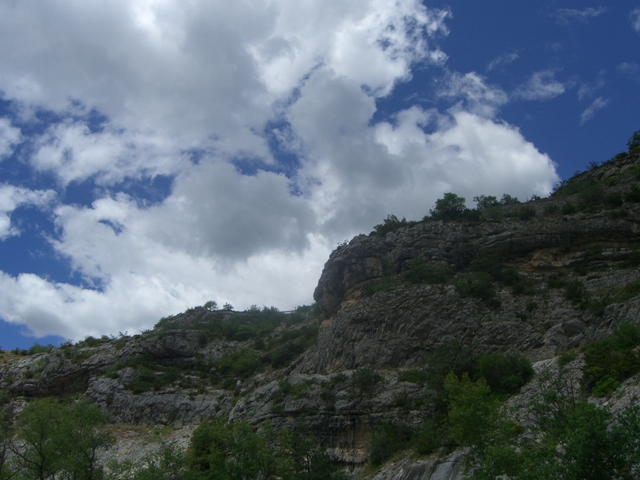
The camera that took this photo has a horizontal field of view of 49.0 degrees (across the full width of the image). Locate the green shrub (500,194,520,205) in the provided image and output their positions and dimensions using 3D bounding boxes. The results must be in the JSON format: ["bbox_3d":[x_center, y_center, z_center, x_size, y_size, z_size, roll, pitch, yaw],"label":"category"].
[{"bbox_3d":[34.492,-7.152,127.213,3.510,1.580,2.990,-5,-18,15],"label":"green shrub"}]

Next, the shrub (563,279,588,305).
[{"bbox_3d":[33.413,6.735,91.882,3.300,3.030,2.970,-6,-18,19],"label":"shrub"}]

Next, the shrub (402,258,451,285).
[{"bbox_3d":[16.170,4.783,106.675,7.070,3.270,4.590,-3,-17,8],"label":"shrub"}]

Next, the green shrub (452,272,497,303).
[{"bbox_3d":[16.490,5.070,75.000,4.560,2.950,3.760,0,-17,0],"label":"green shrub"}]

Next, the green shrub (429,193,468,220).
[{"bbox_3d":[21.206,-5.528,115.947,6.400,3.540,5.440,-3,-17,10],"label":"green shrub"}]

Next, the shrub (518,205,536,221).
[{"bbox_3d":[26.580,-3.520,90.000,2.240,1.890,1.840,0,-17,0],"label":"shrub"}]

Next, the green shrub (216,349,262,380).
[{"bbox_3d":[-16.255,25.140,141.876,9.010,5.940,7.210,2,-17,-6],"label":"green shrub"}]

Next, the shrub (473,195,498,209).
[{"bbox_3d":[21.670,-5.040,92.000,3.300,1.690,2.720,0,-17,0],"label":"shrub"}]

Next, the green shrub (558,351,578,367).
[{"bbox_3d":[24.698,11.778,69.830,1.930,1.470,1.640,-6,-18,18],"label":"green shrub"}]

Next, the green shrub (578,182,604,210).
[{"bbox_3d":[36.710,-5.880,95.000,3.410,3.480,2.810,0,-17,0],"label":"green shrub"}]

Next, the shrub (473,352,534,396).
[{"bbox_3d":[15.230,11.020,58.000,4.800,3.190,3.960,0,-17,0],"label":"shrub"}]

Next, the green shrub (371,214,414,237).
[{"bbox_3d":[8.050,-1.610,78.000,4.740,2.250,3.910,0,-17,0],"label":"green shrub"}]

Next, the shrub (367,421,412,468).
[{"bbox_3d":[7.672,22.254,76.458,4.640,4.760,3.720,-2,-17,5],"label":"shrub"}]

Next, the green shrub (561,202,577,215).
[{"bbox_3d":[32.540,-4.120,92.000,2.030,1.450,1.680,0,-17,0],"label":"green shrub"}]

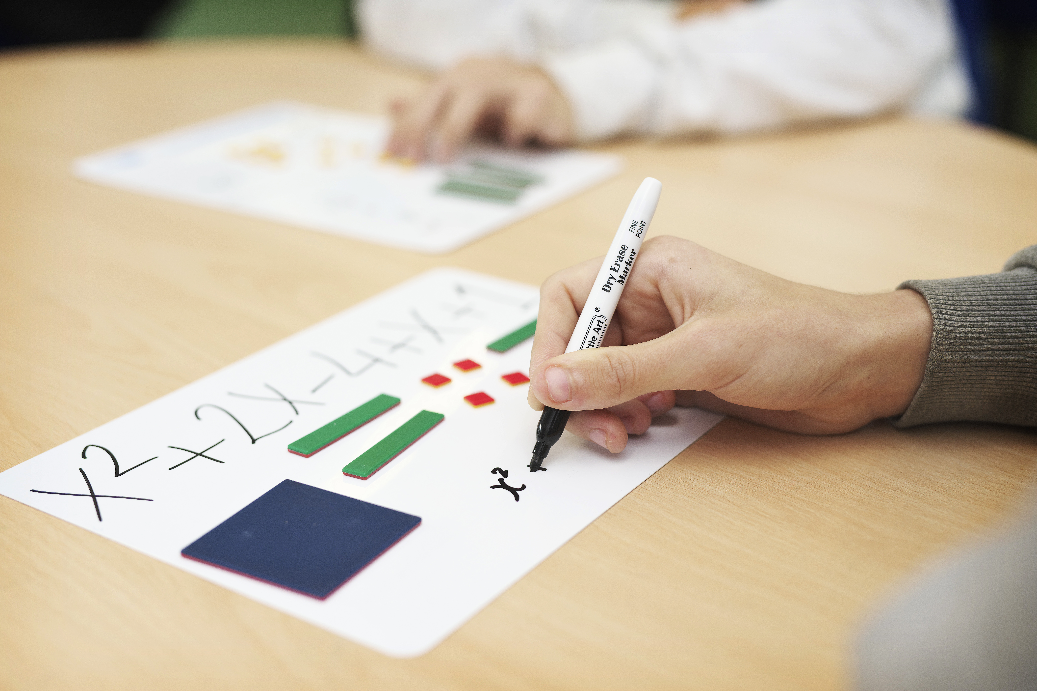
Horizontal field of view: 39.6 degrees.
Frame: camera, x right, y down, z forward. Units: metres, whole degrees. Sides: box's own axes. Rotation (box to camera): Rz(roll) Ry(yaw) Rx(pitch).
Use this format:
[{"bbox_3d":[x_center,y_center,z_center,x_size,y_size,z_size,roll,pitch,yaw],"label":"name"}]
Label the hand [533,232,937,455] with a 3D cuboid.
[{"bbox_3d":[0.085,-0.004,0.600,0.167,0.072,0.093,-3,23,-7],"label":"hand"}]

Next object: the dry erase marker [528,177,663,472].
[{"bbox_3d":[0.031,-0.010,0.582,0.013,0.133,0.013,23,-14,2],"label":"dry erase marker"}]

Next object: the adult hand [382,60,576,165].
[{"bbox_3d":[-0.029,-0.169,1.000,0.135,0.058,0.090,-15,28,-32],"label":"adult hand"}]

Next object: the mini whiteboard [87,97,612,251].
[{"bbox_3d":[-0.115,-0.116,0.951,0.297,0.003,0.210,15,27,30],"label":"mini whiteboard"}]

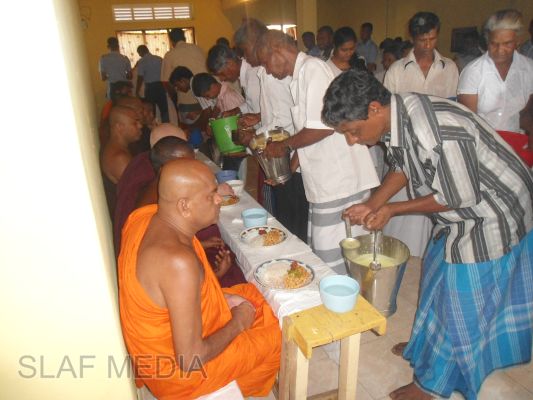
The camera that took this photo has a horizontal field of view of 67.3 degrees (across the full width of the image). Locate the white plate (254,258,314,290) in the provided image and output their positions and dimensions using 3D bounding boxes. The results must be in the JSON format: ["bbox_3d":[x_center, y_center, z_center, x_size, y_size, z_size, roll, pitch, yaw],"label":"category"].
[{"bbox_3d":[0.072,0.309,1.620,0.246,0.030,0.246,-1,17,0],"label":"white plate"}]

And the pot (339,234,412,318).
[{"bbox_3d":[0.436,0.317,1.645,0.272,0.265,0.272,-1,17,0],"label":"pot"}]

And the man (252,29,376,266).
[{"bbox_3d":[0.252,-0.068,2.141,0.620,1.550,0.500,-5,17,-12],"label":"man"}]

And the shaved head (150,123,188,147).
[{"bbox_3d":[-0.542,-0.329,2.250,0.205,0.225,0.160,12,11,-23],"label":"shaved head"}]

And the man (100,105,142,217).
[{"bbox_3d":[-0.799,-0.198,2.698,0.550,0.860,0.550,-7,18,-18],"label":"man"}]

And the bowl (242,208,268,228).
[{"bbox_3d":[-0.060,0.105,2.220,0.142,0.077,0.142,-1,17,0],"label":"bowl"}]

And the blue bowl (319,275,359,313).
[{"bbox_3d":[0.253,0.335,1.417,0.140,0.083,0.140,-1,17,0],"label":"blue bowl"}]

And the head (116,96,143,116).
[{"bbox_3d":[-1.030,-0.659,3.000,0.200,0.230,0.160,1,15,-21],"label":"head"}]

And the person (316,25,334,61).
[{"bbox_3d":[0.546,-0.681,3.834,0.480,1.720,0.300,7,19,26],"label":"person"}]

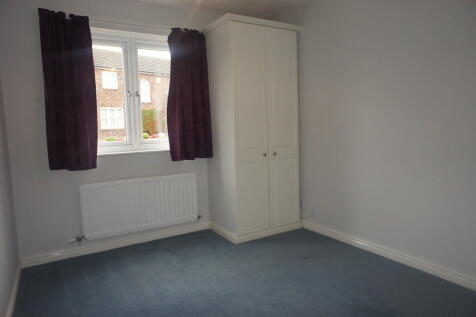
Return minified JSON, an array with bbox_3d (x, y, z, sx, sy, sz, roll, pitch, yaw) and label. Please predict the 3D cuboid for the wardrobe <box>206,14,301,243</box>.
[{"bbox_3d":[0.170,-0.292,3.533,0.880,2.223,0.606,-5,6,-30],"label":"wardrobe"}]

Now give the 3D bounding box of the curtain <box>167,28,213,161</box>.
[{"bbox_3d":[-0.495,-0.652,3.337,0.429,1.323,0.128,-5,6,-30],"label":"curtain"}]

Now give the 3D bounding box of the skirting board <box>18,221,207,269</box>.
[{"bbox_3d":[-1.121,0.856,3.228,1.796,0.080,0.019,-5,6,-30],"label":"skirting board"}]

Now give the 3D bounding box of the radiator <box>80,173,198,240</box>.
[{"bbox_3d":[-0.958,0.463,3.229,1.129,0.520,0.085,-5,6,-30],"label":"radiator"}]

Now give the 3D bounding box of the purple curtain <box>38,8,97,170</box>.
[{"bbox_3d":[-1.475,-0.574,2.778,0.384,1.343,0.128,-5,6,-30],"label":"purple curtain"}]

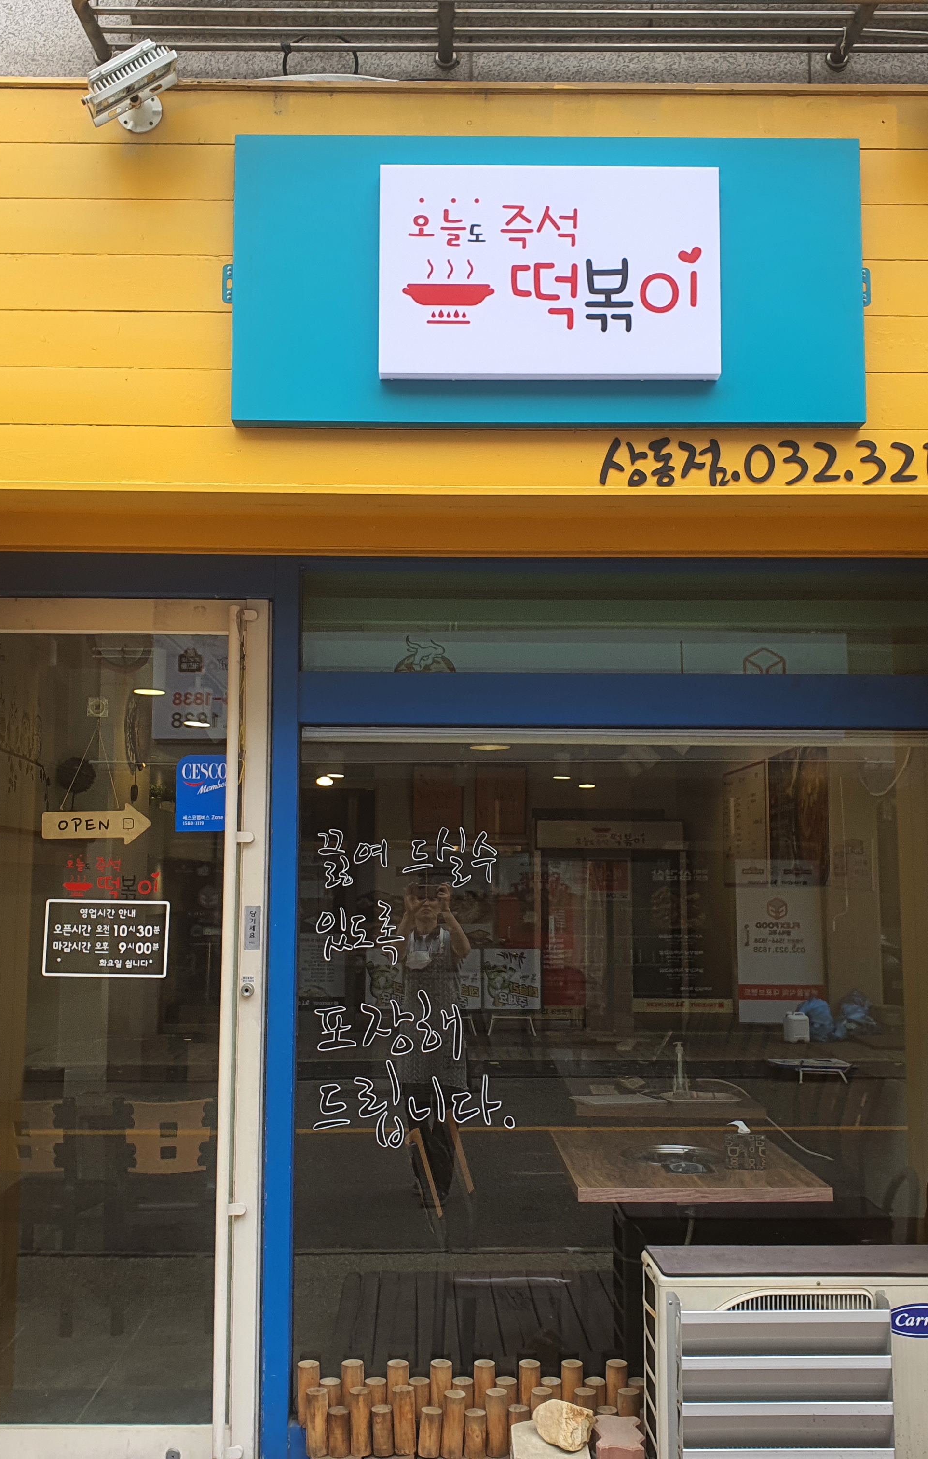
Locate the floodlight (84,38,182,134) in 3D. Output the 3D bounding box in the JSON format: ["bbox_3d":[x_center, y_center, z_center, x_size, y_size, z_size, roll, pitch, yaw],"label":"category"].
[{"bbox_3d":[-0.709,-1.371,3.138,0.213,0.089,0.174,-30,-5,-4],"label":"floodlight"}]

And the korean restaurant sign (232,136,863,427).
[{"bbox_3d":[0.186,-0.977,3.168,1.361,0.640,0.084,0,-6,-1],"label":"korean restaurant sign"}]

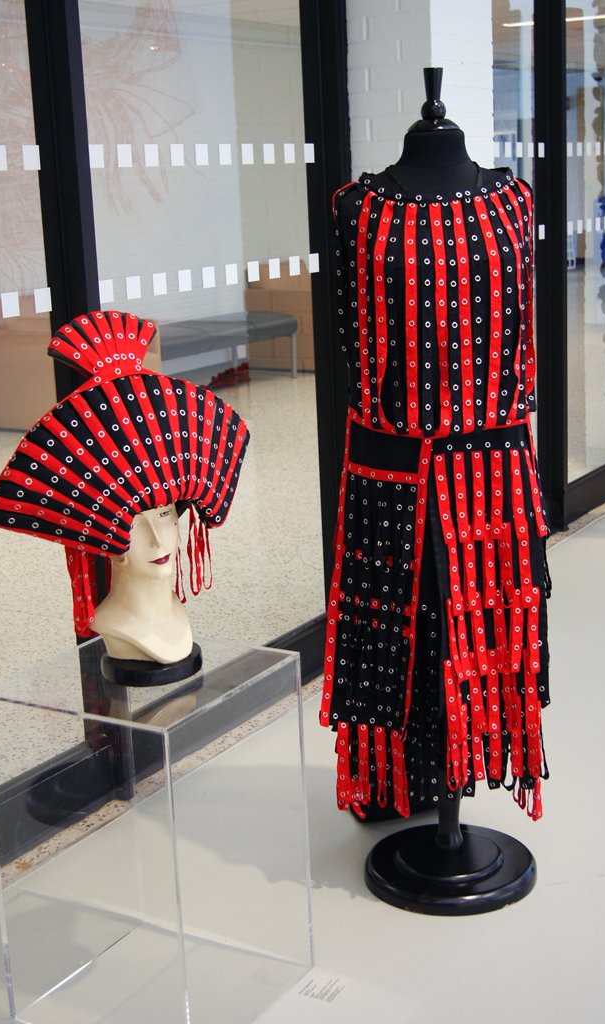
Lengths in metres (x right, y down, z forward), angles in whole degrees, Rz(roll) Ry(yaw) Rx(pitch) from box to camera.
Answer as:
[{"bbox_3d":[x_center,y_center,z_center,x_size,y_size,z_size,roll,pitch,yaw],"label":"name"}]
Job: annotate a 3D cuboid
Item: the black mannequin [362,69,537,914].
[{"bbox_3d":[0.293,-0.021,2.667,0.400,1.710,0.385,-4,14,-4],"label":"black mannequin"}]

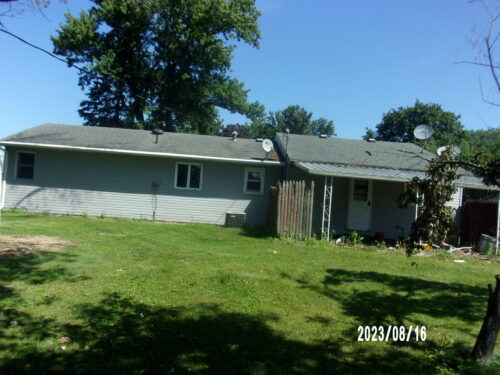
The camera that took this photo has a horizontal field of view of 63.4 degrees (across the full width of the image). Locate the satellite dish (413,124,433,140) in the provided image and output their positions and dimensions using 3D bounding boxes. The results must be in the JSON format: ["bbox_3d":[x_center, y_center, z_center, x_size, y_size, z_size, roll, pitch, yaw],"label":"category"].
[{"bbox_3d":[8.190,-2.611,19.200,0.920,0.760,0.400,4,0,-5],"label":"satellite dish"}]

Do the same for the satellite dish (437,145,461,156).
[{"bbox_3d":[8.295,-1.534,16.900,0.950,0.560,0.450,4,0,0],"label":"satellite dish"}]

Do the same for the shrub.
[{"bbox_3d":[3.470,1.651,13.300,0.570,0.440,0.500,4,0,0],"label":"shrub"}]

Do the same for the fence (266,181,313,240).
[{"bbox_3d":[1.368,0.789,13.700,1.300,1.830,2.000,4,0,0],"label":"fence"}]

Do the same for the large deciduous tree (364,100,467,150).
[{"bbox_3d":[16.962,-3.110,42.000,10.600,11.800,10.300,4,0,0],"label":"large deciduous tree"}]

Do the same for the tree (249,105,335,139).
[{"bbox_3d":[4.349,-3.652,45.000,9.800,11.100,9.500,4,0,0],"label":"tree"}]

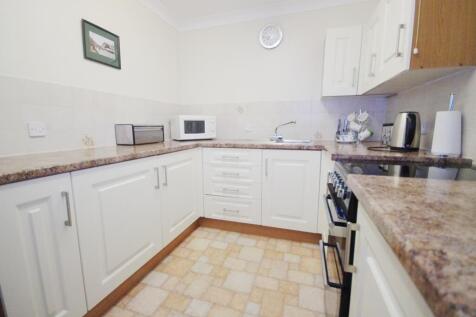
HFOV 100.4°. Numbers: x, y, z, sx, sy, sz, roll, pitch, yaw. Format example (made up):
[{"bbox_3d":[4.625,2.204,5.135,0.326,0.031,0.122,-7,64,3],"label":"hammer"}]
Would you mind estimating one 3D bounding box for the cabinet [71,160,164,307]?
[{"bbox_3d":[-0.942,0.363,1.311,0.580,0.720,0.580,3,9,18],"label":"cabinet"}]

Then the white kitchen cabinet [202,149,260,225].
[{"bbox_3d":[0.030,0.222,2.188,0.599,0.720,0.580,3,9,18],"label":"white kitchen cabinet"}]

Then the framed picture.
[{"bbox_3d":[-1.110,-0.915,1.631,0.020,0.286,0.317,3,9,18],"label":"framed picture"}]

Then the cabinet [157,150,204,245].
[{"bbox_3d":[-0.758,0.277,1.858,0.580,0.720,0.587,3,9,18],"label":"cabinet"}]

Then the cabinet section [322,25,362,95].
[{"bbox_3d":[0.992,-0.889,1.940,0.296,0.598,0.310,2,9,18],"label":"cabinet section"}]

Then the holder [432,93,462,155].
[{"bbox_3d":[1.139,-0.185,1.077,0.115,0.330,0.115,3,9,18],"label":"holder"}]

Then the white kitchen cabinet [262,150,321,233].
[{"bbox_3d":[0.547,0.246,2.017,0.491,0.720,0.580,3,9,18],"label":"white kitchen cabinet"}]

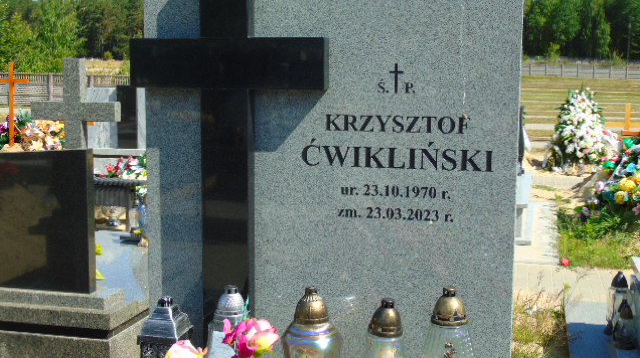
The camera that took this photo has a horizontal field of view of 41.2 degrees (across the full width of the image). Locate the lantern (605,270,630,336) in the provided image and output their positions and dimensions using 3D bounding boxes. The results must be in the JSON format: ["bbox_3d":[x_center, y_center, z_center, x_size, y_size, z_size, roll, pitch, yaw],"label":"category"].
[{"bbox_3d":[1.321,0.551,3.750,0.105,0.280,0.105,2,7,13],"label":"lantern"}]

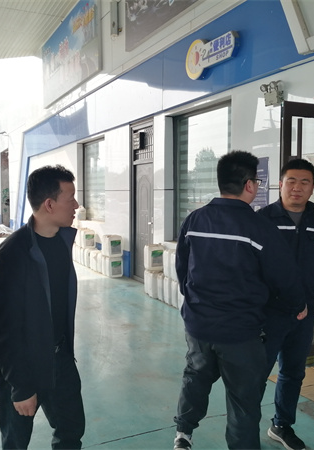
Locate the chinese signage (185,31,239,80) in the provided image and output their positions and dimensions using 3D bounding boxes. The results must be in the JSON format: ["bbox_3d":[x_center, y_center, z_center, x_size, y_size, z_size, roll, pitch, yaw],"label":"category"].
[{"bbox_3d":[0.687,-2.156,5.699,0.085,0.500,1.085,-2,4,-28],"label":"chinese signage"}]

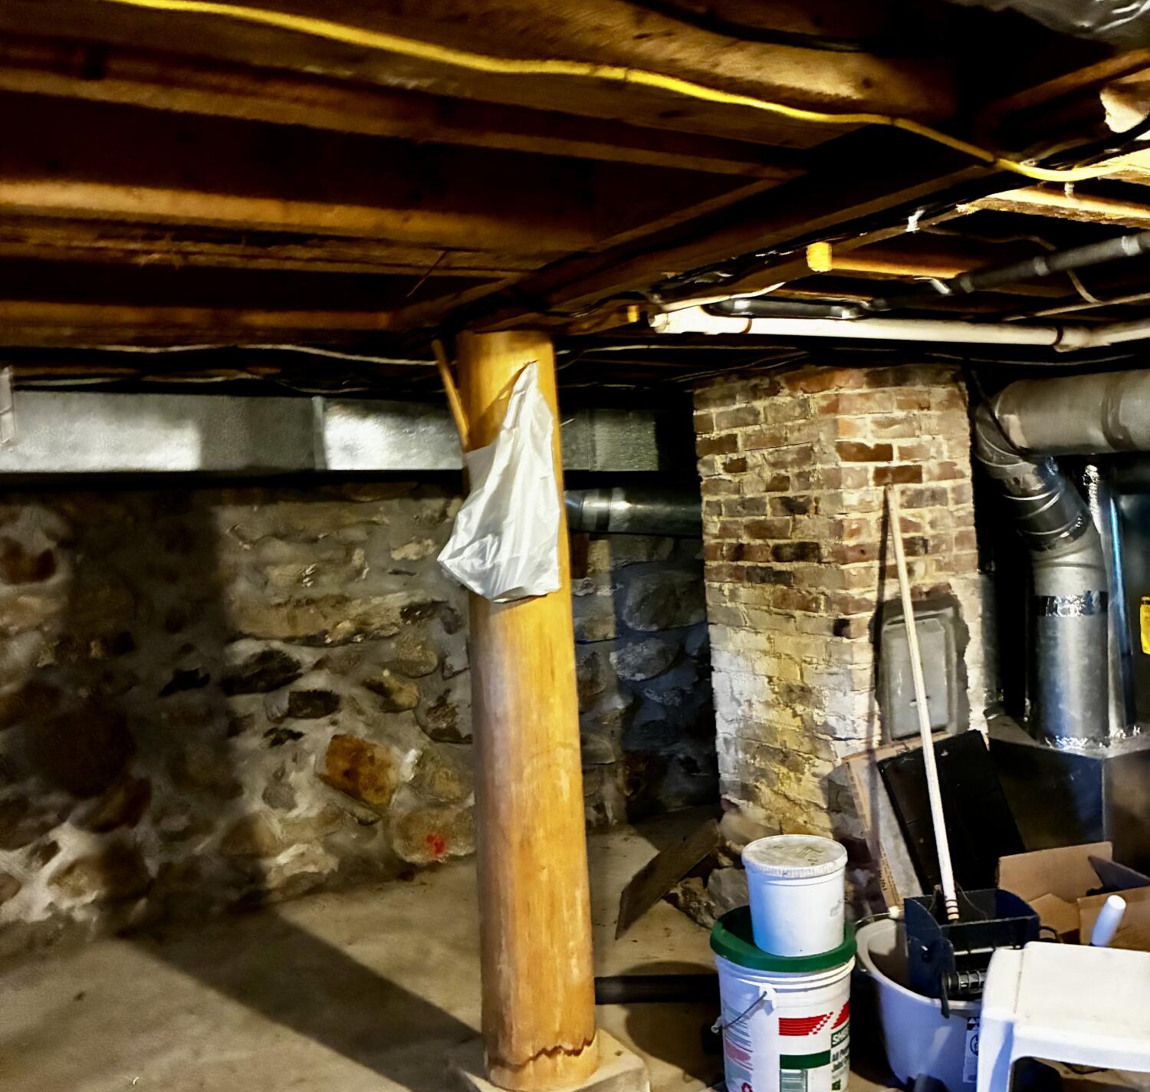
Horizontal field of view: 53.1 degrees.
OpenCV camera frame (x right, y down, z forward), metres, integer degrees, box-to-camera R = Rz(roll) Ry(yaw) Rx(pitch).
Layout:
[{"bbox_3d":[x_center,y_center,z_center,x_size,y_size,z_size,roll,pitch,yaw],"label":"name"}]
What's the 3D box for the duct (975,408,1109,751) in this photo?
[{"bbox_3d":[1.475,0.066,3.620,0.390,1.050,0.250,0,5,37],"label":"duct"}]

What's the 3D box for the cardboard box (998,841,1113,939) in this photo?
[{"bbox_3d":[1.292,0.947,2.889,0.360,0.310,0.320,-4,4,-15],"label":"cardboard box"}]

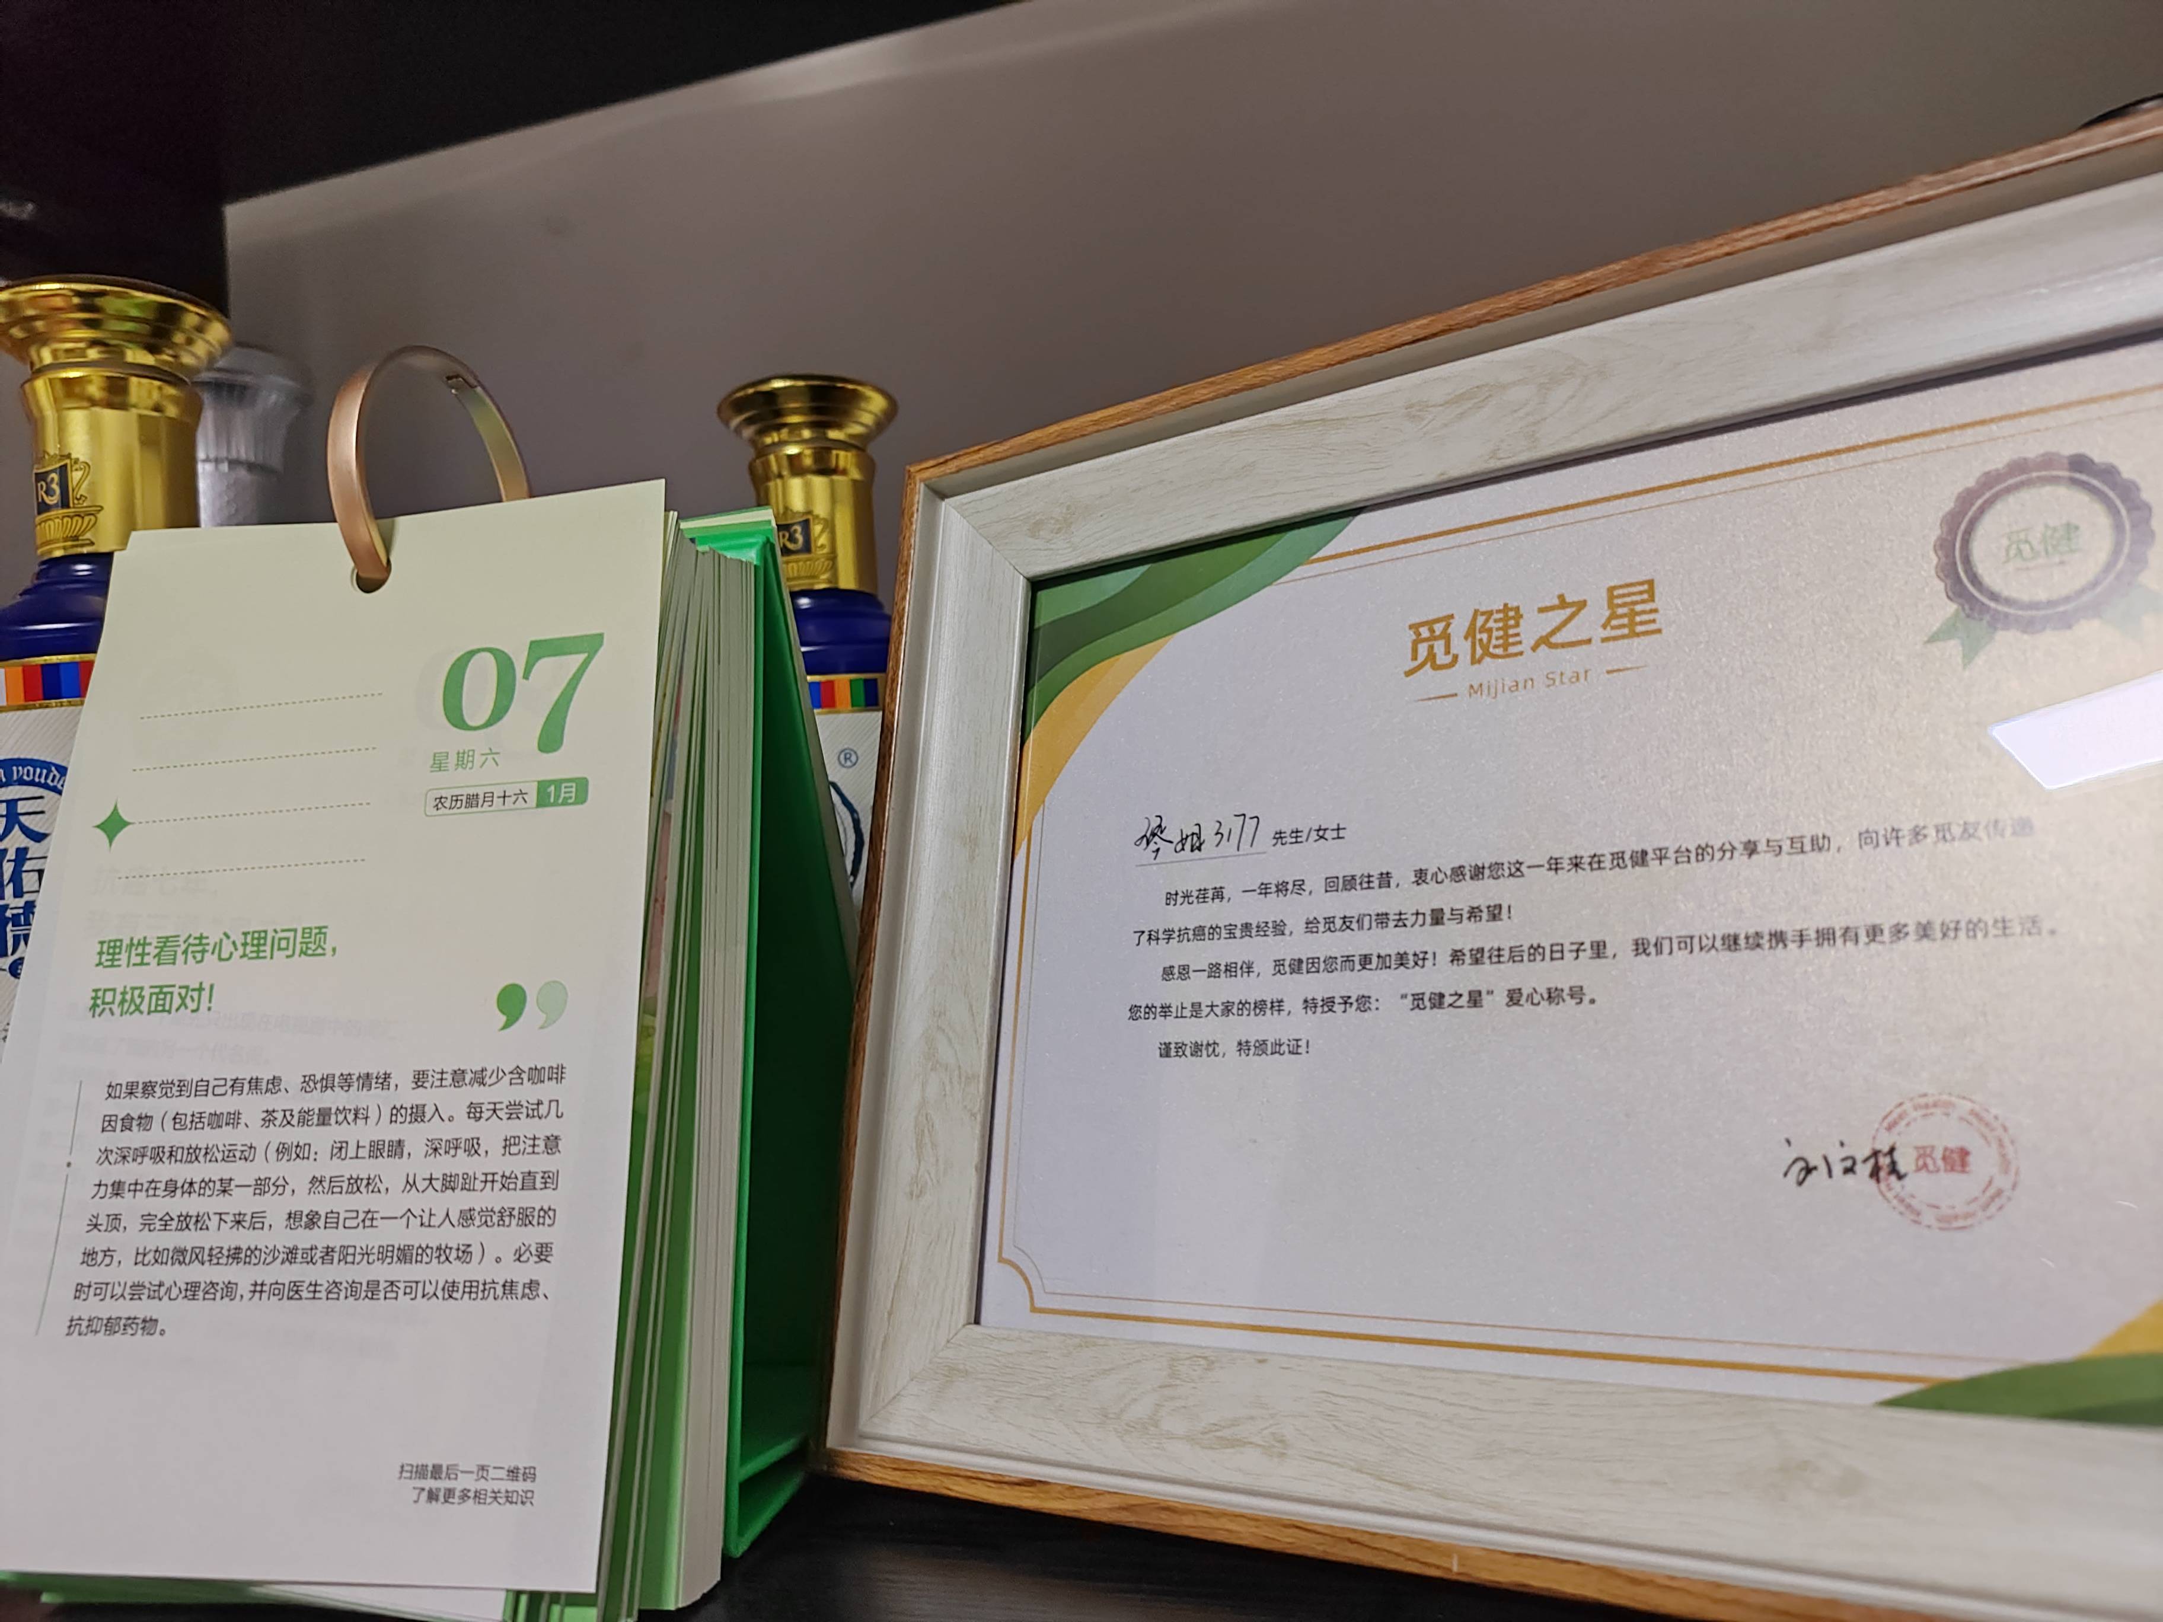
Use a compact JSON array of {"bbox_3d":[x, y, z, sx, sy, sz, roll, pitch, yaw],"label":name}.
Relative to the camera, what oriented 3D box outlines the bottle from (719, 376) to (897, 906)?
[{"bbox_3d":[-0.069,0.007,0.476,0.066,0.251,0.066,-5,-4,15],"label":"bottle"}]

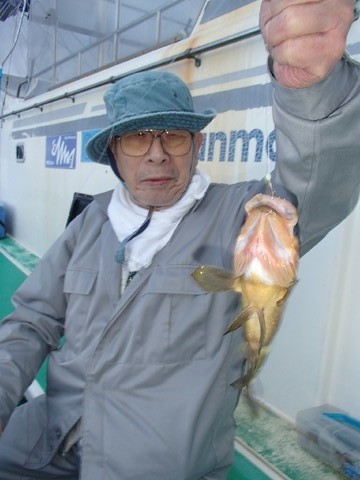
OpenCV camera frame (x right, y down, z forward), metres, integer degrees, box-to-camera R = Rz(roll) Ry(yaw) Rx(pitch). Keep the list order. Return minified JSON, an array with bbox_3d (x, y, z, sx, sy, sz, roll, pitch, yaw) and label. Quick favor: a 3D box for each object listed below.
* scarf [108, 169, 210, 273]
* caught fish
[{"bbox_3d":[-0.041,-0.045,0.780,0.205,0.190,0.170,3,13,11],"label":"scarf"},{"bbox_3d":[0.082,0.066,0.510,0.132,0.262,0.088,7,20,5],"label":"caught fish"}]

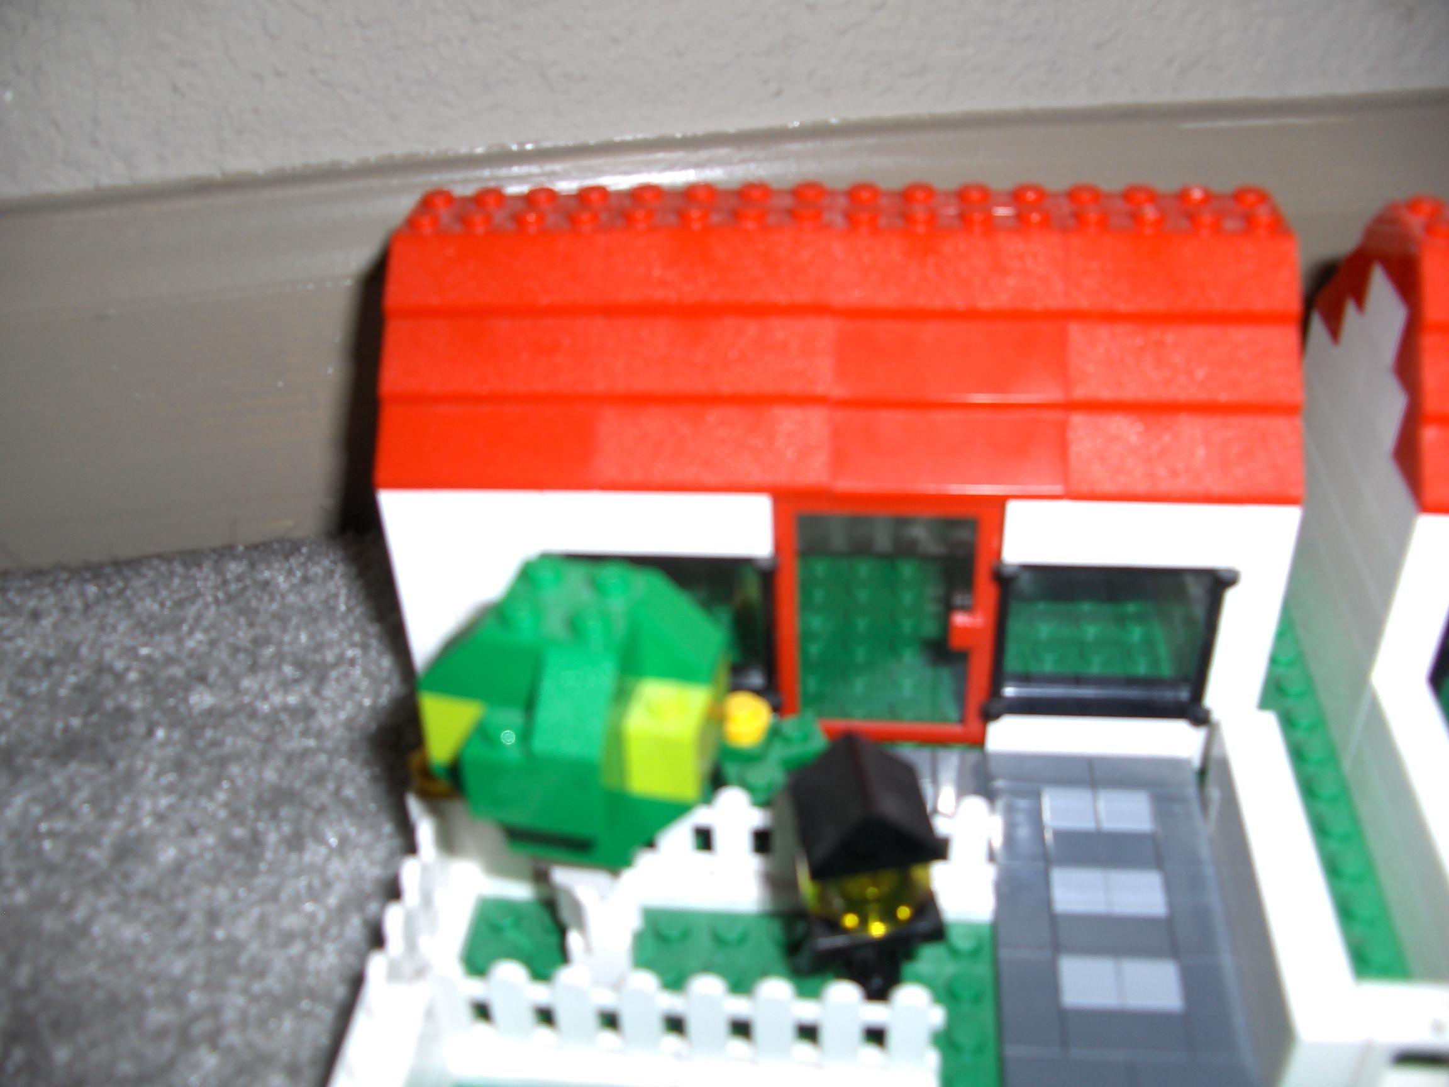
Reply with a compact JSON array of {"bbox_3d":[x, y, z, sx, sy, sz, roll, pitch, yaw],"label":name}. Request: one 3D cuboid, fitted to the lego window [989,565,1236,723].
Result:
[{"bbox_3d":[0.055,0.013,0.216,0.032,0.029,0.009,1,33,4],"label":"lego window"}]

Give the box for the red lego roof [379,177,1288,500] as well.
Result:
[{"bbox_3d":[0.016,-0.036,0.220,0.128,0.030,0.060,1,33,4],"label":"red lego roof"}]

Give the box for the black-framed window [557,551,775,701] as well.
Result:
[{"bbox_3d":[-0.008,0.011,0.221,0.032,0.029,0.009,1,33,4],"label":"black-framed window"}]

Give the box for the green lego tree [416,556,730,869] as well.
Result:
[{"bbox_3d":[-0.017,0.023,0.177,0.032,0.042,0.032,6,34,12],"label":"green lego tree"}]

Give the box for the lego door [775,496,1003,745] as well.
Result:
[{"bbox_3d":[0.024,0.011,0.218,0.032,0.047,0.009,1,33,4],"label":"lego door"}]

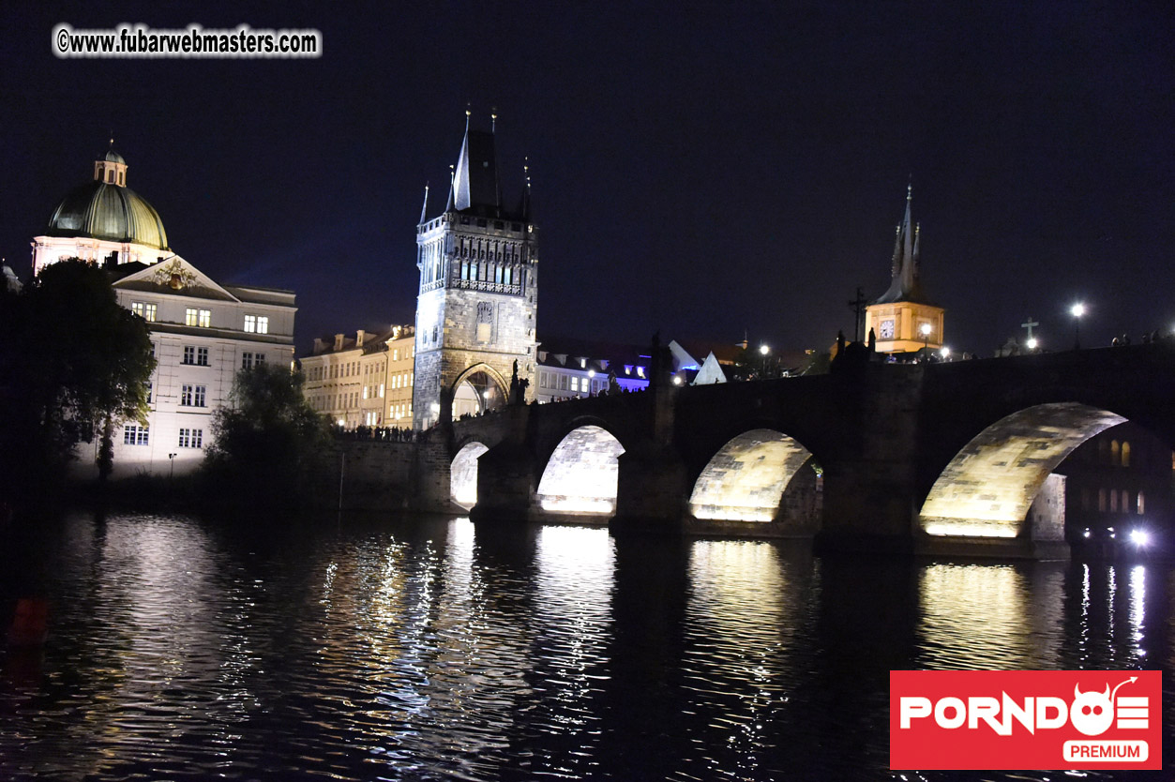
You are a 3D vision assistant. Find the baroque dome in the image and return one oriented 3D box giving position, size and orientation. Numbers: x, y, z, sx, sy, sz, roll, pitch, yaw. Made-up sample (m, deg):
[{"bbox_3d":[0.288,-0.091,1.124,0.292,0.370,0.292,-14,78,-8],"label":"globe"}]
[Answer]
[{"bbox_3d":[-69.384,-28.261,209.138,16.841,14.369,16.841,4,-5,-19],"label":"baroque dome"}]

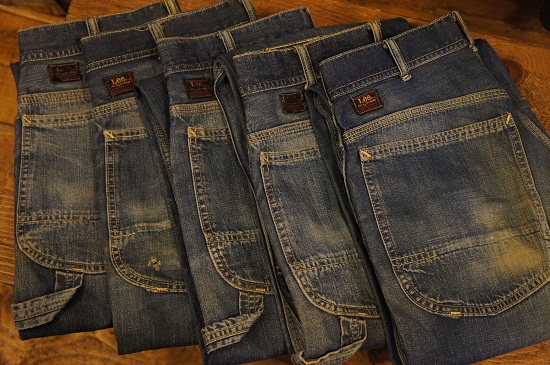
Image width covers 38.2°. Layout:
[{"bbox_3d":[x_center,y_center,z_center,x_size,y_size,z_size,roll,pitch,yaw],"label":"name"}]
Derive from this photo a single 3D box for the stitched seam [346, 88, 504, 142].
[{"bbox_3d":[0.164,-0.074,0.868,0.190,0.010,0.020,-16,62,-8],"label":"stitched seam"}]

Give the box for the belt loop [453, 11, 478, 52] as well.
[{"bbox_3d":[0.221,-0.177,0.920,0.012,0.009,0.057,10,51,-41],"label":"belt loop"}]

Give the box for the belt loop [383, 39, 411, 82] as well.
[{"bbox_3d":[0.139,-0.140,0.899,0.013,0.008,0.057,-14,62,-8],"label":"belt loop"}]

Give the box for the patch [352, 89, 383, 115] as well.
[{"bbox_3d":[0.102,-0.087,0.874,0.029,0.004,0.024,-14,62,-8],"label":"patch"}]

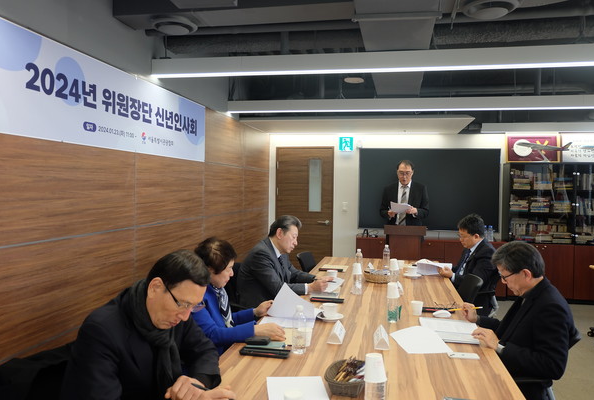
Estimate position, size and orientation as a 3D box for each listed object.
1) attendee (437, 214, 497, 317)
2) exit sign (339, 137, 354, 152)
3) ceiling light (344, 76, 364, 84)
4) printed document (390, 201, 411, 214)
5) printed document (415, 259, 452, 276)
[{"bbox_3d":[1.417,0.748,3.557,0.600,1.285,0.520,1,2,4],"label":"attendee"},{"bbox_3d":[0.725,-0.809,6.560,0.200,0.205,0.045,2,2,12],"label":"exit sign"},{"bbox_3d":[0.609,-1.281,4.776,0.210,0.040,0.210,2,2,12],"label":"ceiling light"},{"bbox_3d":[1.148,0.081,4.993,0.210,0.020,0.290,2,-33,12],"label":"printed document"},{"bbox_3d":[1.112,0.546,3.639,0.297,0.060,0.210,8,3,12],"label":"printed document"}]

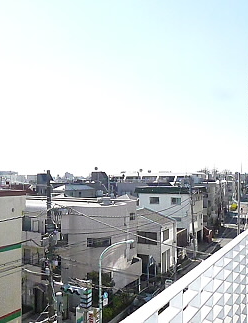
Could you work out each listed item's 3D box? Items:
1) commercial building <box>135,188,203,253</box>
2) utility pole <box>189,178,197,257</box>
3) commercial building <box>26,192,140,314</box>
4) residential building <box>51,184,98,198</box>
[{"bbox_3d":[8.177,9.331,52.623,9.500,9.600,8.700,-2,-4,26],"label":"commercial building"},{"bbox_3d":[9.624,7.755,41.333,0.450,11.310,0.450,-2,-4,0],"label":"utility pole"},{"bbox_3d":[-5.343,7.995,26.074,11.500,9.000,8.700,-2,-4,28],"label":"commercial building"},{"bbox_3d":[-12.567,11.026,75.566,5.500,9.300,11.000,-3,-4,33],"label":"residential building"}]

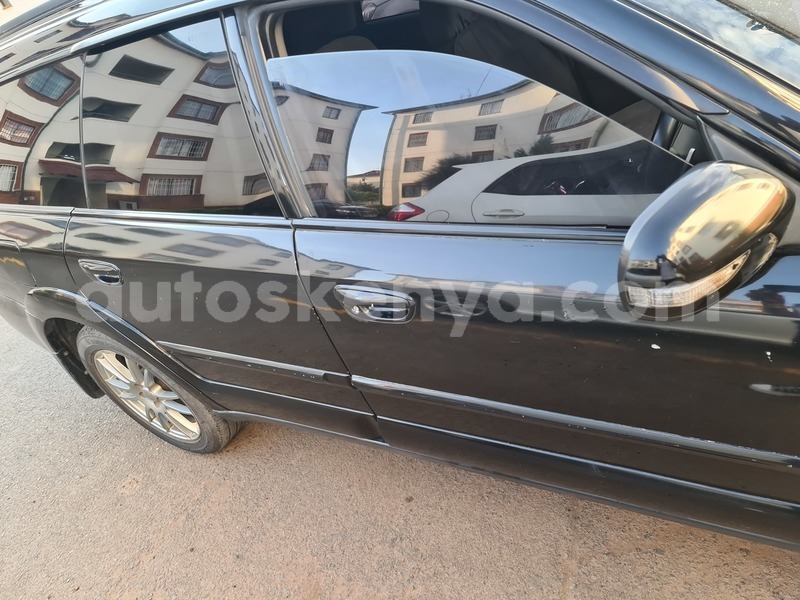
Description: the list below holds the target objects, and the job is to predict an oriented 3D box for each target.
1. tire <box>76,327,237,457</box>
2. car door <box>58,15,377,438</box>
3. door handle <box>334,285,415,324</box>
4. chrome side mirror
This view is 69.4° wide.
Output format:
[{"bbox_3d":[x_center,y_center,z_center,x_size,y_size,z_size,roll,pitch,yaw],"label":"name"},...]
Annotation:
[{"bbox_3d":[-0.857,0.287,2.132,0.655,0.655,0.222,8,43,28],"label":"tire"},{"bbox_3d":[-0.476,-0.082,1.505,0.870,1.090,0.230,6,43,30],"label":"car door"},{"bbox_3d":[-0.043,0.005,1.136,0.175,0.075,0.042,6,43,30],"label":"door handle"},{"bbox_3d":[0.357,-0.073,0.678,0.220,0.155,0.125,-34,39,-19],"label":"chrome side mirror"}]

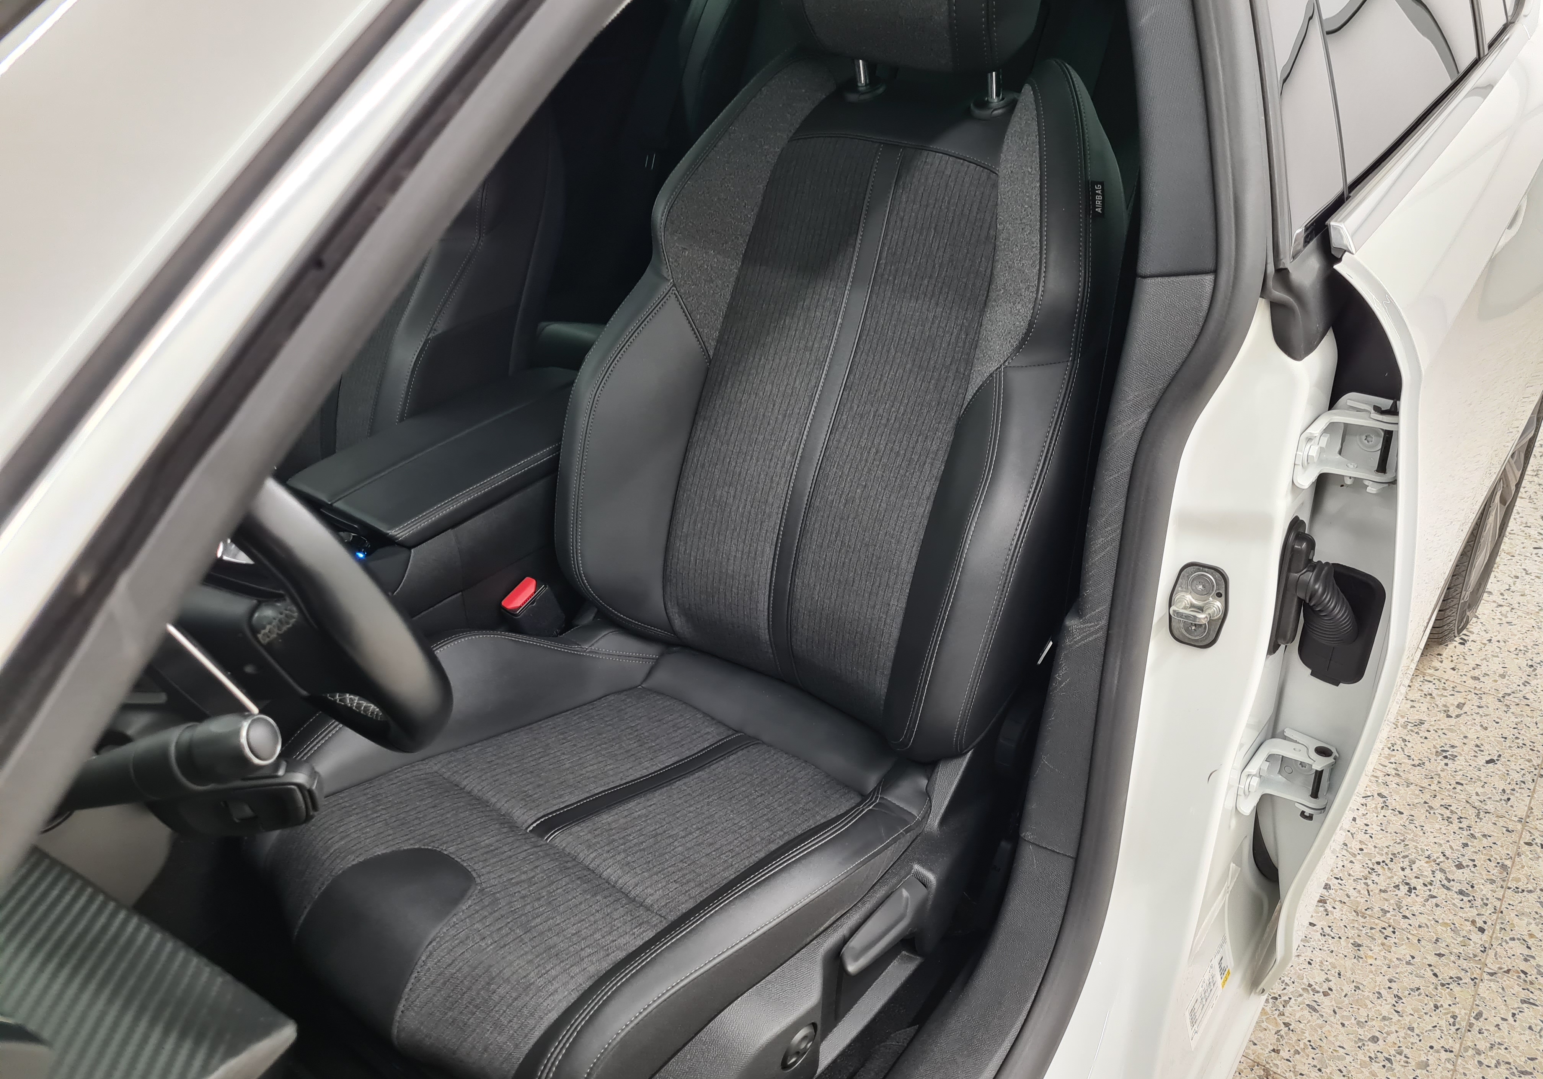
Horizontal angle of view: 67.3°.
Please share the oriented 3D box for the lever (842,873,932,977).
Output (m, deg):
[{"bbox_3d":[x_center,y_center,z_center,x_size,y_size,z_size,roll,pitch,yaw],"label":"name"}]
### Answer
[{"bbox_3d":[0.102,0.337,1.012,0.027,0.033,0.124,20,28,32],"label":"lever"}]

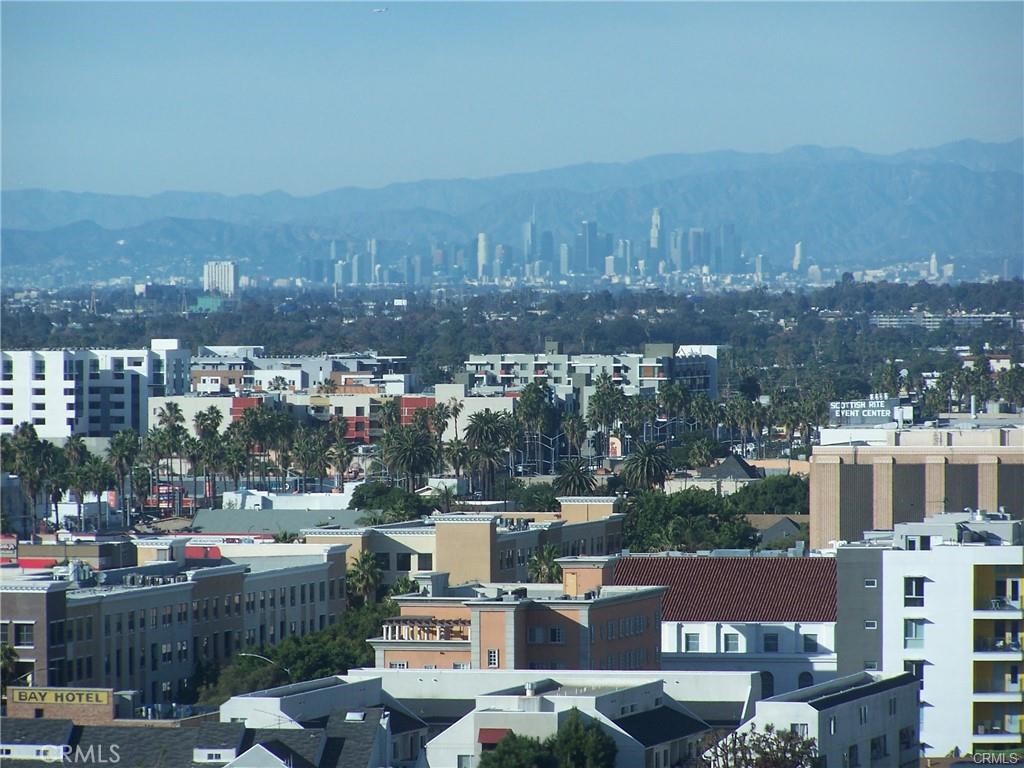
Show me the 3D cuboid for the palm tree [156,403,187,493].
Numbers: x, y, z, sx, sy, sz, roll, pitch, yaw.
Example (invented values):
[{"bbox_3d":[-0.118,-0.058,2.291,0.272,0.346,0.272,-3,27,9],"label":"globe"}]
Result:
[{"bbox_3d":[-55.400,12.010,1290.120,4.880,18.000,4.880,0,1,0],"label":"palm tree"}]

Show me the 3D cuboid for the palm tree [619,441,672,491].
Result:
[{"bbox_3d":[21.050,15.230,1250.090,7.880,12.640,7.880,0,1,0],"label":"palm tree"}]

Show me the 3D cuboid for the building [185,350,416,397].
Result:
[{"bbox_3d":[-47.290,3.800,1764.360,41.000,22.700,40.000,0,1,12],"label":"building"}]

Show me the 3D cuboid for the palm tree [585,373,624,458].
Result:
[{"bbox_3d":[18.350,7.630,1555.870,7.460,19.780,7.460,0,1,0],"label":"palm tree"}]

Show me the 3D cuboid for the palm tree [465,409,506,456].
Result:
[{"bbox_3d":[-4.630,11.990,1384.940,7.340,15.420,7.340,0,1,0],"label":"palm tree"}]

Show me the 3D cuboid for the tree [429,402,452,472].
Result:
[{"bbox_3d":[-13.170,11.080,1459.900,4.420,15.340,4.420,0,1,0],"label":"tree"}]

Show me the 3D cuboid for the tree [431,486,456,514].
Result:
[{"bbox_3d":[-9.420,18.770,1090.070,3.570,9.900,3.570,0,1,0],"label":"tree"}]

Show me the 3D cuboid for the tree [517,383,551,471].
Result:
[{"bbox_3d":[4.080,8.960,1502.970,6.450,18.480,6.450,0,1,0],"label":"tree"}]

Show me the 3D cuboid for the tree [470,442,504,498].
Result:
[{"bbox_3d":[-3.890,15.360,1260.080,5.400,12.120,5.400,0,1,0],"label":"tree"}]

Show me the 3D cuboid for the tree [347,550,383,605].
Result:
[{"bbox_3d":[-13.950,22.637,749.722,3.405,13.789,3.405,0,1,12],"label":"tree"}]

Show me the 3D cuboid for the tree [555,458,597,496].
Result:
[{"bbox_3d":[9.610,16.750,1200.070,6.360,10.950,6.360,0,1,0],"label":"tree"}]

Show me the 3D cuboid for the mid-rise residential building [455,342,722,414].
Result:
[{"bbox_3d":[17.048,3.412,1763.515,46.183,25.000,52.000,0,1,12],"label":"mid-rise residential building"}]

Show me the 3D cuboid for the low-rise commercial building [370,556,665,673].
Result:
[{"bbox_3d":[0.382,22.817,691.220,18.811,15.000,36.659,0,1,12],"label":"low-rise commercial building"}]

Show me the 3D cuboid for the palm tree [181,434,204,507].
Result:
[{"bbox_3d":[-51.436,15.293,1276.213,3.864,14.331,3.864,0,1,0],"label":"palm tree"}]

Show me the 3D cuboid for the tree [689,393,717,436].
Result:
[{"bbox_3d":[39.880,8.980,1659.500,5.860,14.410,5.860,0,1,0],"label":"tree"}]

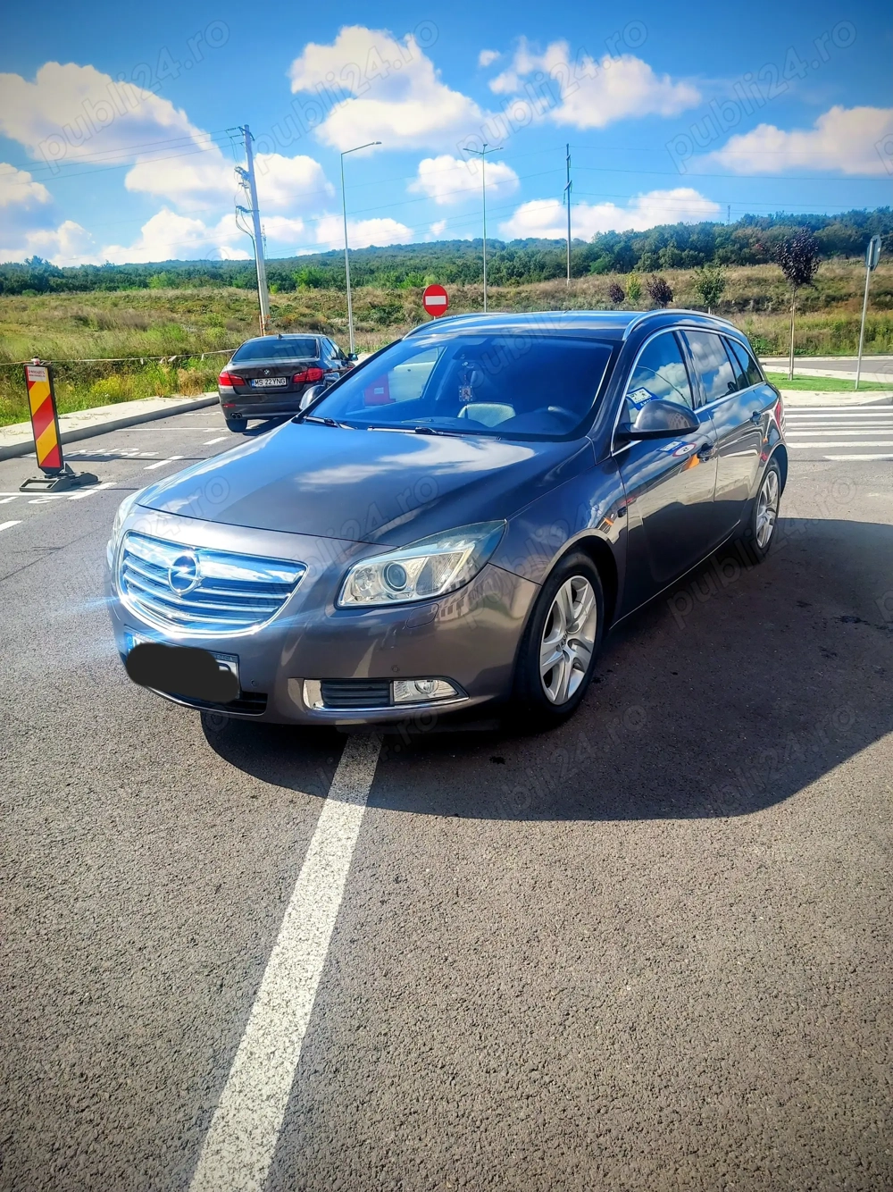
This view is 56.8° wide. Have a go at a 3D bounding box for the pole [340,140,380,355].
[{"bbox_3d":[-4.737,-20.118,48.916,2.500,12.000,0.350,-1,17,0],"label":"pole"}]

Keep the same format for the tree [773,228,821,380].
[{"bbox_3d":[9.317,-7.801,22.200,1.300,3.860,1.300,-1,17,0],"label":"tree"}]

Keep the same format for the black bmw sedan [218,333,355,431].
[{"bbox_3d":[-2.731,-3.889,14.823,1.920,1.470,4.900,-1,17,-1],"label":"black bmw sedan"}]

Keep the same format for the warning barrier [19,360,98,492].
[{"bbox_3d":[-4.067,-1.751,8.437,0.420,1.250,0.750,2,18,11],"label":"warning barrier"}]

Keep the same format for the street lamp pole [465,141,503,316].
[{"bbox_3d":[2.134,-19.002,46.395,2.100,11.200,1.800,-1,17,0],"label":"street lamp pole"}]

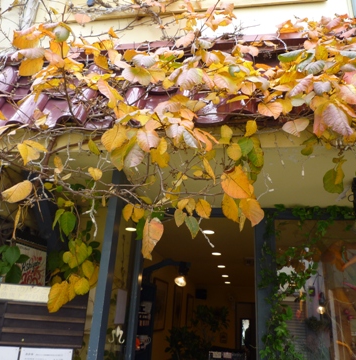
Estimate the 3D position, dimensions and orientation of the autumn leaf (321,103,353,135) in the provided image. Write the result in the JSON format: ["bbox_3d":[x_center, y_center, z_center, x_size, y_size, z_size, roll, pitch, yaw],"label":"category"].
[{"bbox_3d":[0.666,-0.253,1.460,0.122,0.130,0.070,-1,-20,13],"label":"autumn leaf"}]

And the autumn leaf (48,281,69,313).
[{"bbox_3d":[-0.561,0.547,1.630,0.078,0.137,0.045,6,-22,-3],"label":"autumn leaf"}]

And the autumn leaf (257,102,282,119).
[{"bbox_3d":[0.403,-0.306,1.530,0.108,0.058,0.045,-1,-23,12],"label":"autumn leaf"}]

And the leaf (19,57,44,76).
[{"bbox_3d":[-0.793,-0.615,1.880,0.120,0.088,0.045,8,-22,-9],"label":"leaf"}]

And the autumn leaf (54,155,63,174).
[{"bbox_3d":[-0.580,-0.075,1.690,0.032,0.088,0.030,7,-20,-10],"label":"autumn leaf"}]

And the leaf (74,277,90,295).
[{"bbox_3d":[-0.446,0.493,1.620,0.066,0.075,0.030,5,-22,-2],"label":"leaf"}]

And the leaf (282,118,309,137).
[{"bbox_3d":[0.490,-0.219,1.450,0.098,0.063,0.045,-2,-23,14],"label":"leaf"}]

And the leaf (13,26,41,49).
[{"bbox_3d":[-0.815,-0.768,1.870,0.130,0.088,0.060,8,-22,-10],"label":"leaf"}]

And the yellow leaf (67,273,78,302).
[{"bbox_3d":[-0.507,0.519,1.660,0.070,0.124,0.040,5,-22,-2],"label":"yellow leaf"}]

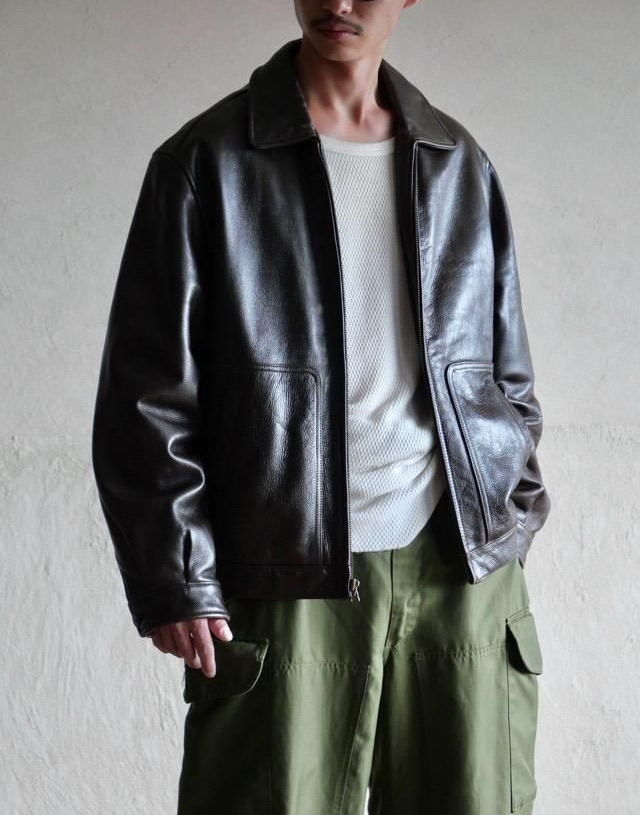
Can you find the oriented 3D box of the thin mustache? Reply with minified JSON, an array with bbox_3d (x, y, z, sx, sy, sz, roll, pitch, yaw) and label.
[{"bbox_3d":[0.021,-0.464,3.000,0.053,0.013,0.017,8,13,17],"label":"thin mustache"}]

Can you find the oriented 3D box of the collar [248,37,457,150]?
[{"bbox_3d":[0.041,-0.398,3.100,0.250,0.135,0.170,-2,5,-22],"label":"collar"}]

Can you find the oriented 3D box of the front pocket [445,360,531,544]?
[{"bbox_3d":[0.212,0.055,3.100,0.130,0.230,0.055,-10,6,-39],"label":"front pocket"}]

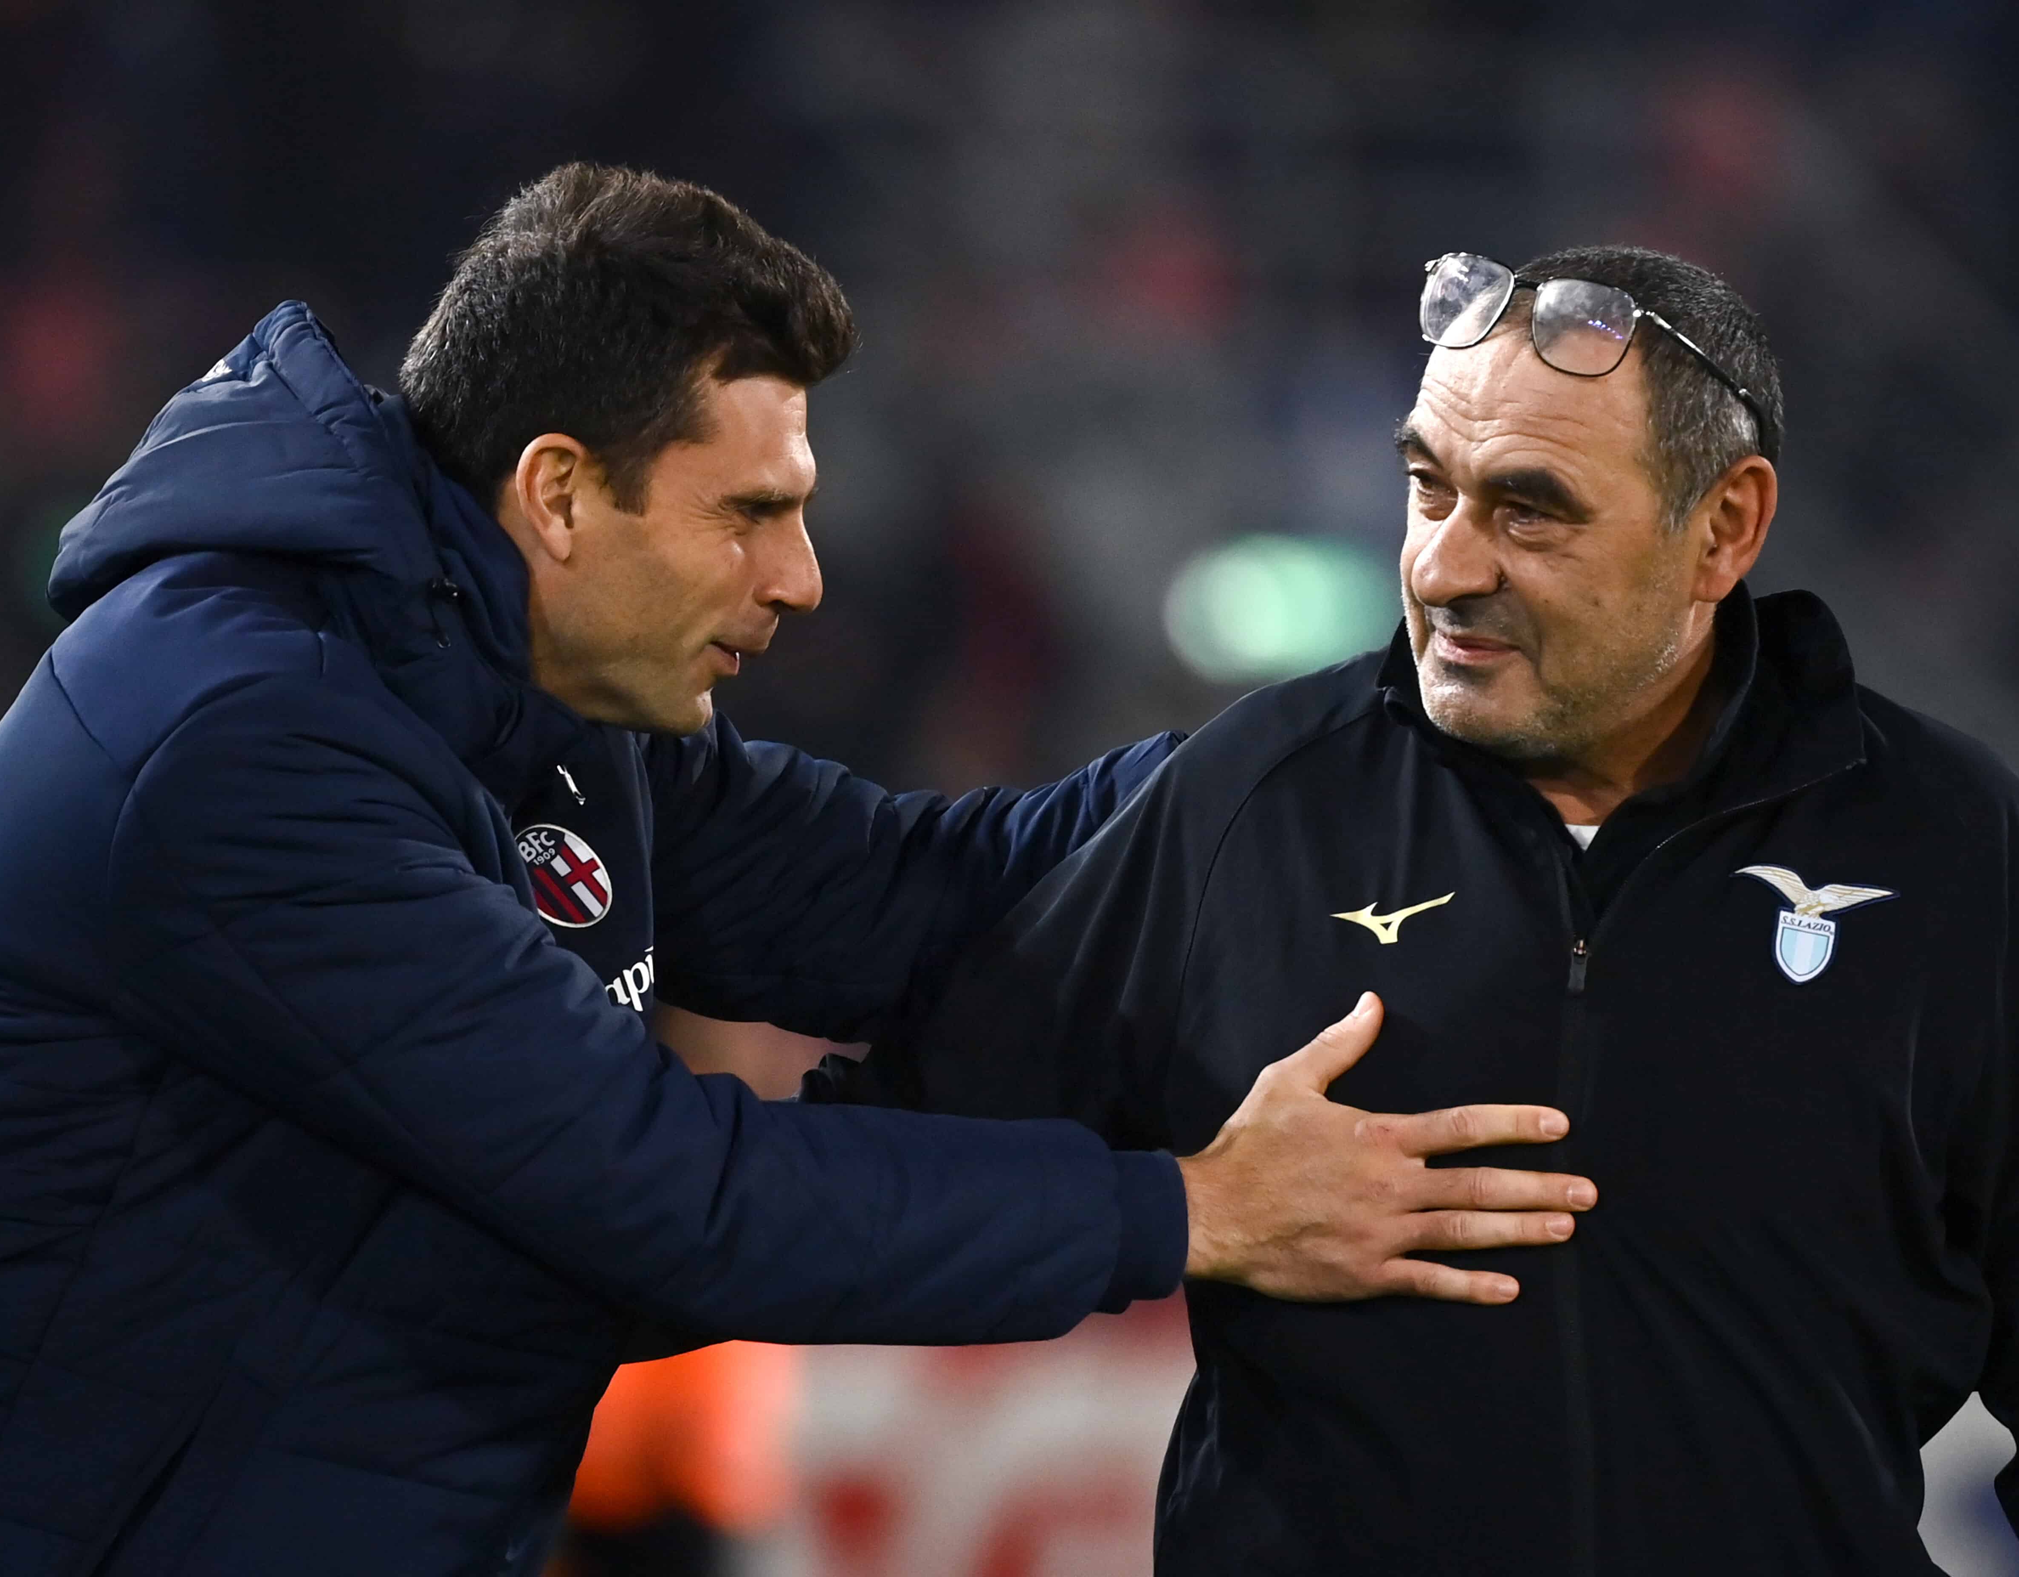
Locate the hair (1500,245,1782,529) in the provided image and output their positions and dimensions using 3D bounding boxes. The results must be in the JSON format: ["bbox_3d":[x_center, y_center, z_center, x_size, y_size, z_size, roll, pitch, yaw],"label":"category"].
[{"bbox_3d":[0.293,-0.184,9.750,0.165,0.170,0.170,15,23,41],"label":"hair"}]

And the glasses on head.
[{"bbox_3d":[0.271,-0.191,9.715,0.142,0.046,0.137,12,-16,44],"label":"glasses on head"}]

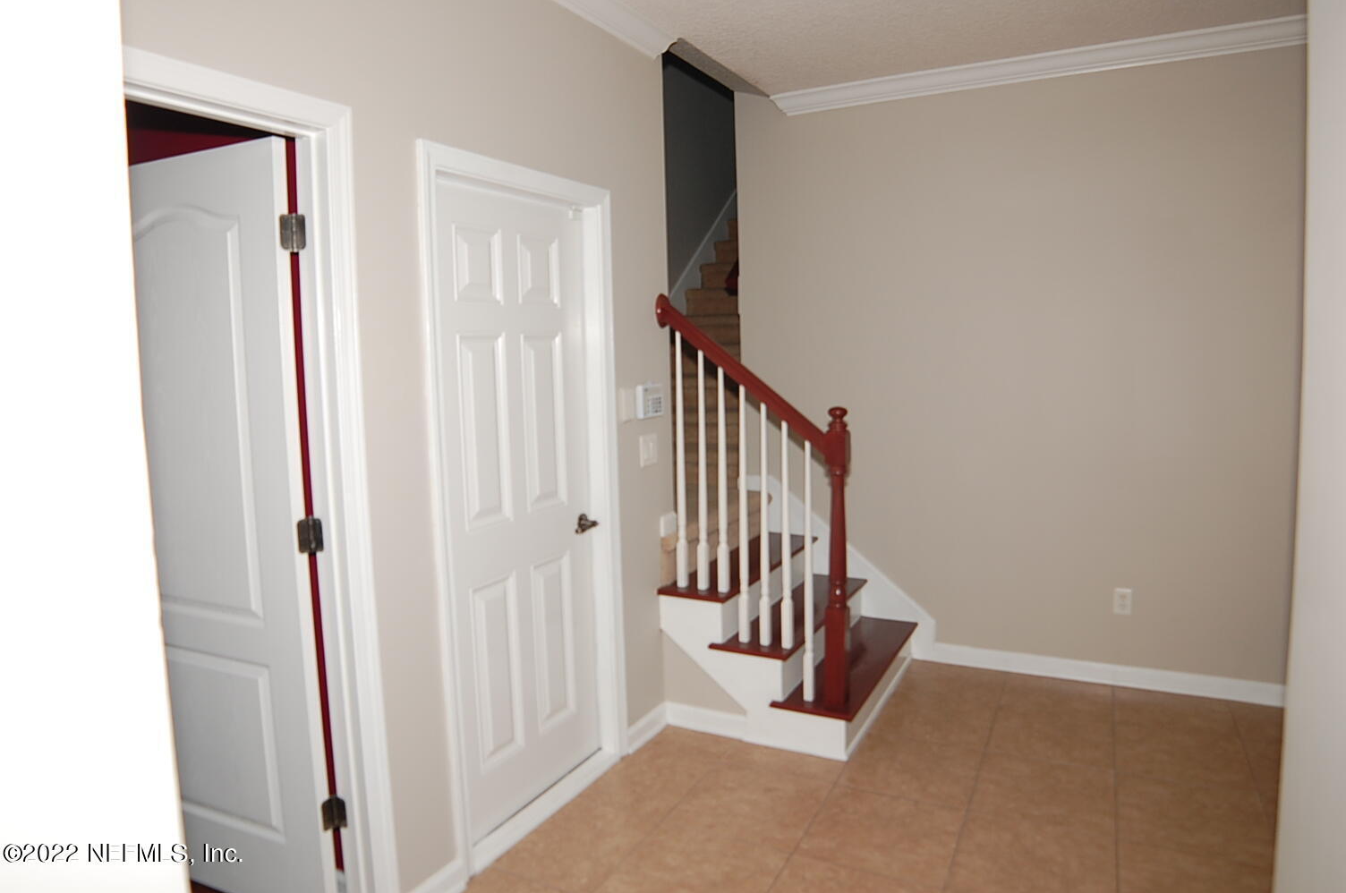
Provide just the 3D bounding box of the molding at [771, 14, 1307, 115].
[{"bbox_3d":[1.443,-1.618,3.408,2.095,0.084,0.084,2,8,24],"label":"molding"}]

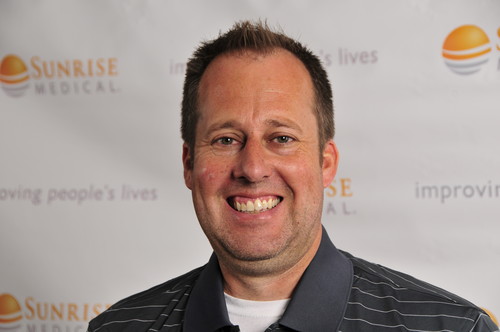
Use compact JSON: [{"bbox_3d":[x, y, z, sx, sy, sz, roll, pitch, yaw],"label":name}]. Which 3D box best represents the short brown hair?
[{"bbox_3d":[0.009,-0.078,2.260,0.177,0.180,0.195,0,0,4],"label":"short brown hair"}]

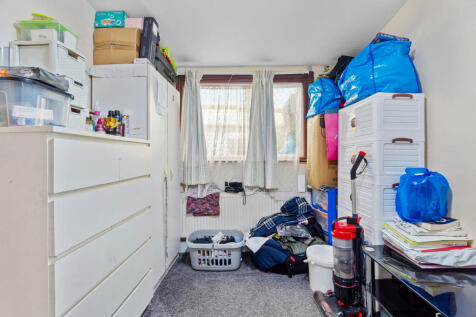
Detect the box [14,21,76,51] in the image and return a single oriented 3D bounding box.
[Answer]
[{"bbox_3d":[-0.997,-0.622,1.040,0.225,0.120,0.130,0,1,3],"label":"box"}]

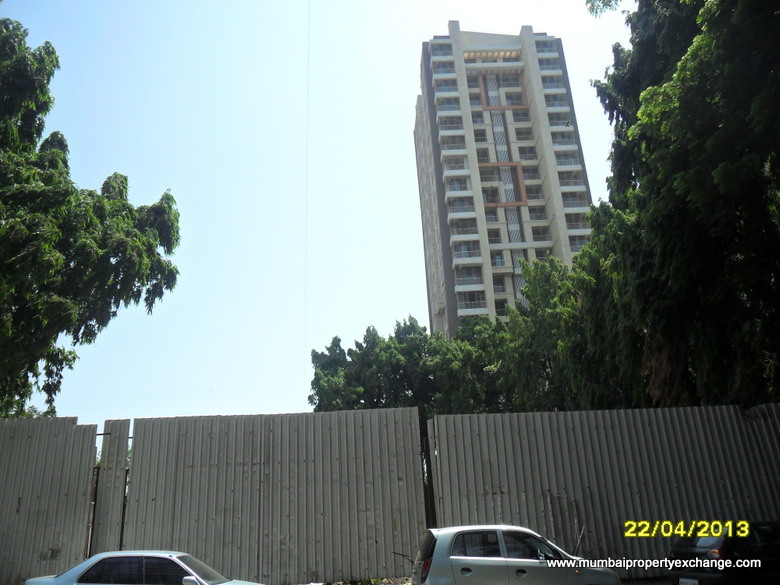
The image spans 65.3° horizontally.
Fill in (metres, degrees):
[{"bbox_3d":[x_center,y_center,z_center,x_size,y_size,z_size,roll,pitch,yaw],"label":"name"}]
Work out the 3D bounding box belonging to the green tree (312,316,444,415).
[{"bbox_3d":[-0.486,5.764,27.164,6.000,9.500,5.800,-3,-20,-2],"label":"green tree"}]

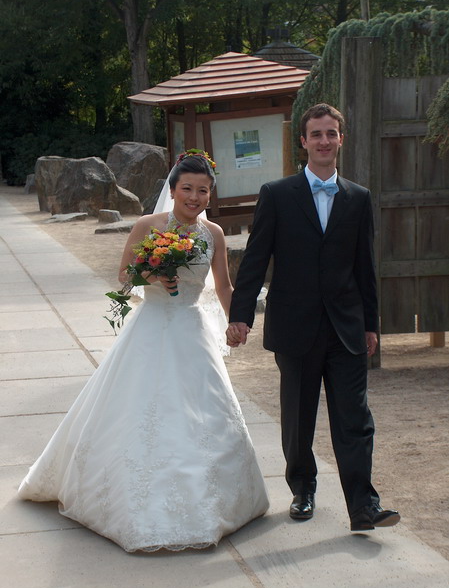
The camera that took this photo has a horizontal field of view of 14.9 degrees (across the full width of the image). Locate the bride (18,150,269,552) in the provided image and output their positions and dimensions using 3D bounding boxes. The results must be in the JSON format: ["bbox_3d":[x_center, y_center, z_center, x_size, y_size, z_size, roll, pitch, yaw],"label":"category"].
[{"bbox_3d":[-0.338,0.181,7.504,1.080,1.610,1.200,-2,6,-12],"label":"bride"}]

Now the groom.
[{"bbox_3d":[0.338,0.092,7.318,0.670,1.810,0.700,-2,6,-12],"label":"groom"}]

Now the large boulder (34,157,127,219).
[{"bbox_3d":[-2.989,-2.235,35.344,1.750,1.220,1.250,-1,5,-8],"label":"large boulder"}]

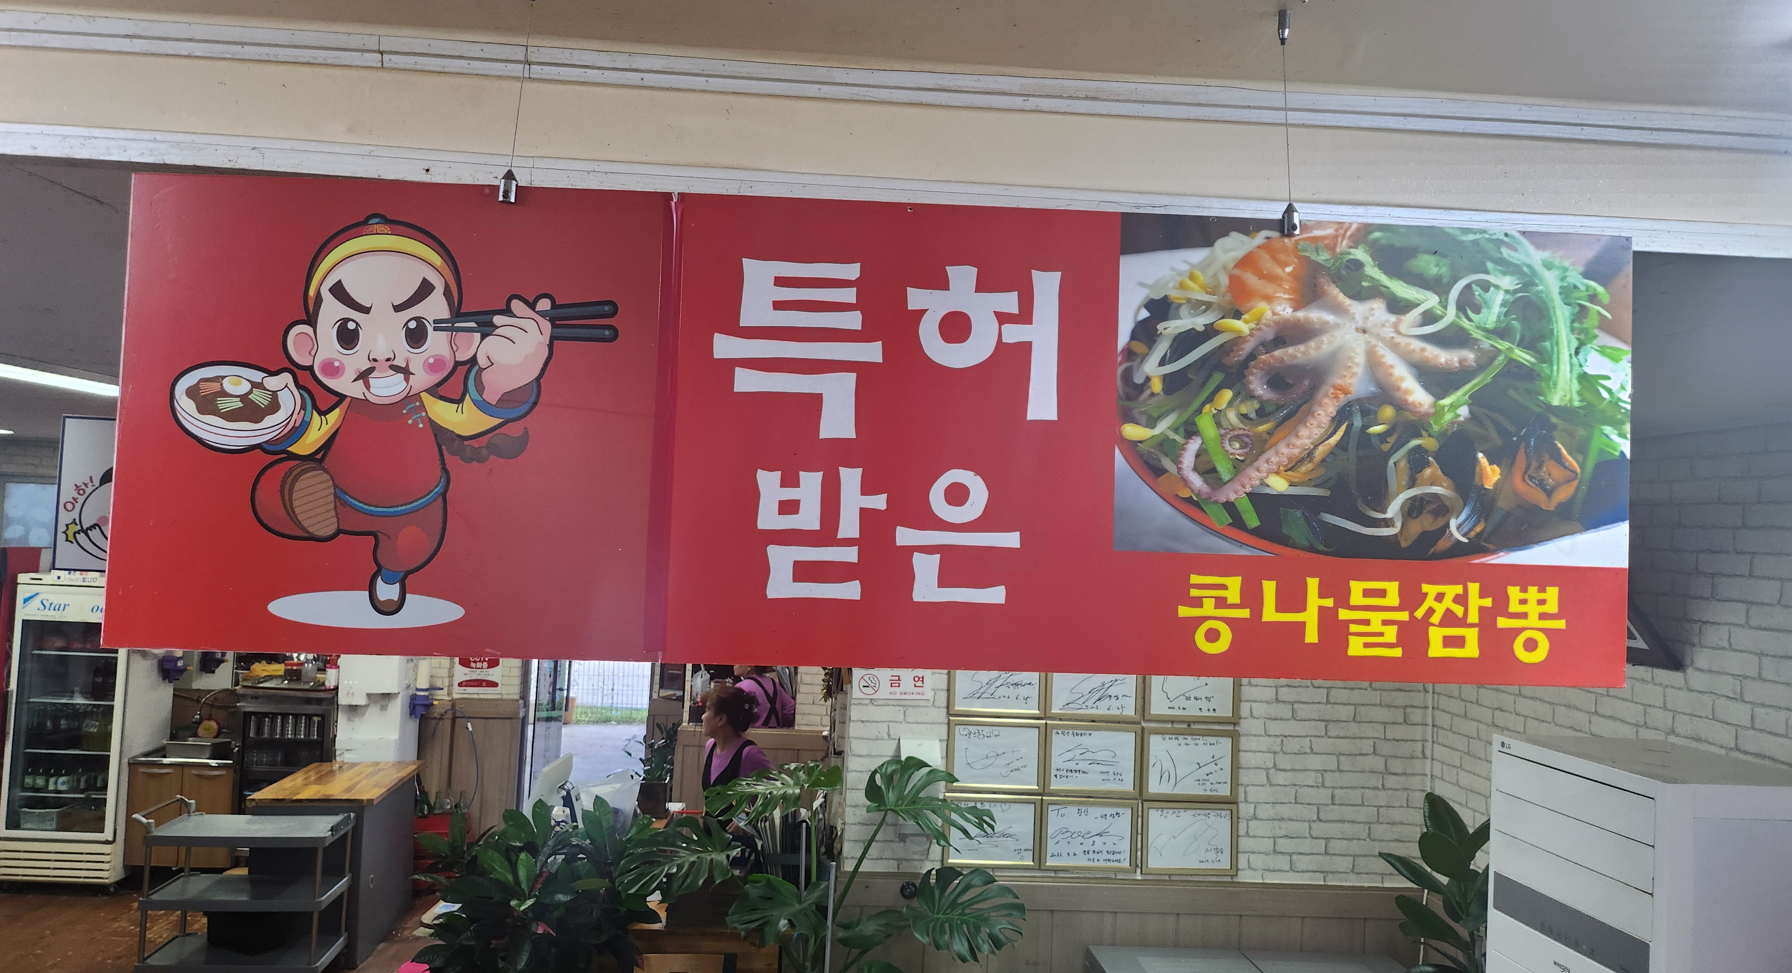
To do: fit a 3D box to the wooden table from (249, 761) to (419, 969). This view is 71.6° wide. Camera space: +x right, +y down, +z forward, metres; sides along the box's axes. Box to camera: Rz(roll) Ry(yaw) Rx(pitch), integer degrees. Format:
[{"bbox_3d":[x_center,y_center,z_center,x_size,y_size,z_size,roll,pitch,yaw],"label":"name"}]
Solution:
[{"bbox_3d":[-2.990,1.997,6.680,0.615,0.840,0.960,3,-2,-6],"label":"wooden table"}]

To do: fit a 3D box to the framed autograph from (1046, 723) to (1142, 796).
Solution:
[{"bbox_3d":[0.687,0.948,4.324,0.336,0.246,0.020,3,-2,-4],"label":"framed autograph"}]

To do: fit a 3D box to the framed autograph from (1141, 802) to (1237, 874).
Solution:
[{"bbox_3d":[1.026,1.229,4.341,0.336,0.246,0.020,3,-2,-4],"label":"framed autograph"}]

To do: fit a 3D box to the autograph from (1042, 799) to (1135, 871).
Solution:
[{"bbox_3d":[0.674,1.209,4.316,0.336,0.246,0.020,3,-2,-4],"label":"autograph"}]

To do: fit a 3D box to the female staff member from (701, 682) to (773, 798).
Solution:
[{"bbox_3d":[-0.759,1.714,5.850,0.450,1.550,0.330,1,-3,43],"label":"female staff member"}]

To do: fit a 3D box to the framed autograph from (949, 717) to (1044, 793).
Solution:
[{"bbox_3d":[0.348,0.931,4.300,0.336,0.246,0.020,3,-2,-4],"label":"framed autograph"}]

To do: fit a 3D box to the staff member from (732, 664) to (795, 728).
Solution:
[{"bbox_3d":[-0.858,1.783,8.000,0.450,1.550,0.330,4,-2,-38],"label":"staff member"}]

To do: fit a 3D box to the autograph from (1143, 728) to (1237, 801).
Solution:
[{"bbox_3d":[1.031,0.972,4.349,0.336,0.246,0.020,3,-2,-4],"label":"autograph"}]

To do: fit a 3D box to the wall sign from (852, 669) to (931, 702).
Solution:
[{"bbox_3d":[-0.012,0.682,4.276,0.271,0.100,0.008,3,-2,-4],"label":"wall sign"}]

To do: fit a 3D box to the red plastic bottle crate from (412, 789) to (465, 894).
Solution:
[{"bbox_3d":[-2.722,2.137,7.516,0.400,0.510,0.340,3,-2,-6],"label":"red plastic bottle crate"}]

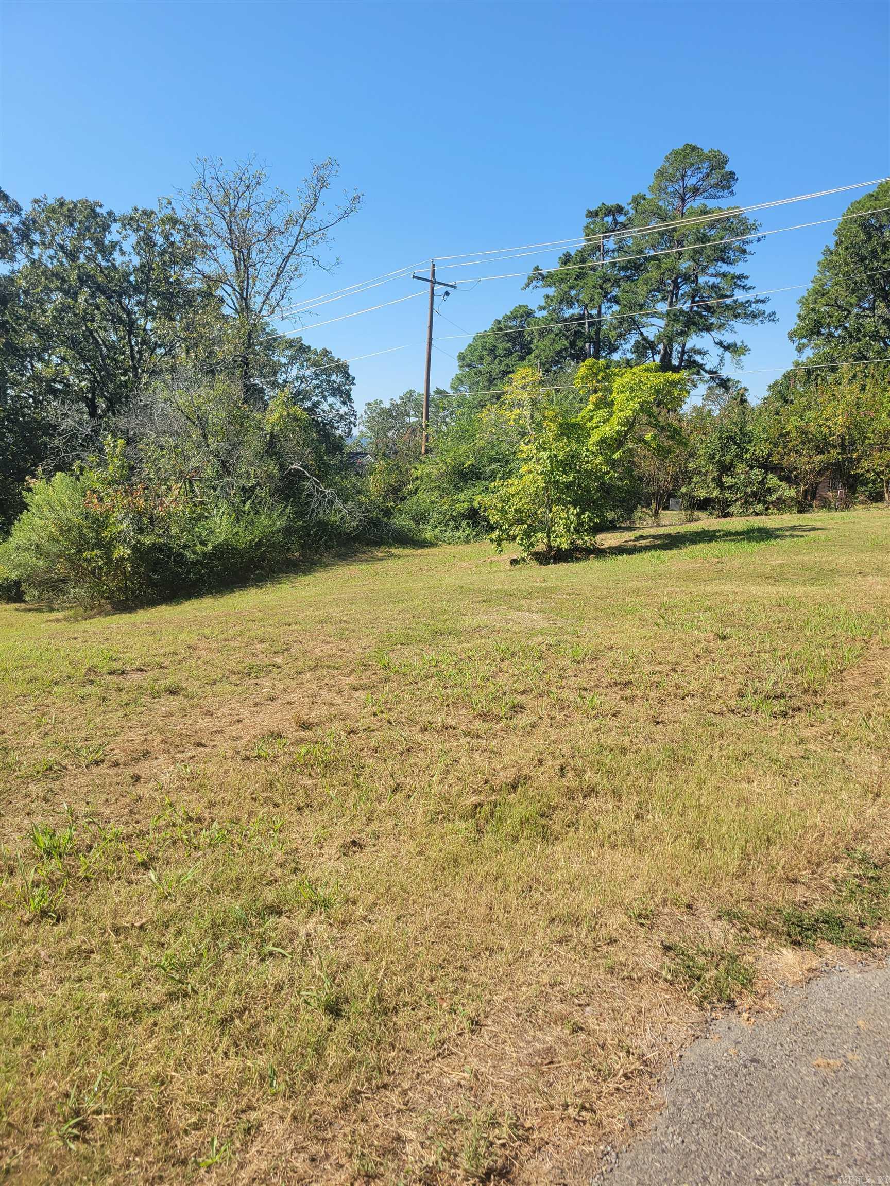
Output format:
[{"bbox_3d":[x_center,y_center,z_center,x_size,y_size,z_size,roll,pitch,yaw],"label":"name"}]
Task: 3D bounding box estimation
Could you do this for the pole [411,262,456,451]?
[{"bbox_3d":[-0.721,-8.251,38.718,2.450,11.970,0.400,-3,9,-40],"label":"pole"}]

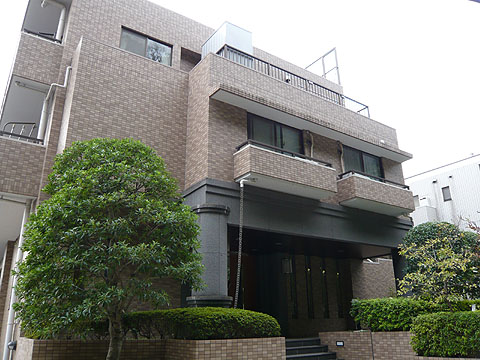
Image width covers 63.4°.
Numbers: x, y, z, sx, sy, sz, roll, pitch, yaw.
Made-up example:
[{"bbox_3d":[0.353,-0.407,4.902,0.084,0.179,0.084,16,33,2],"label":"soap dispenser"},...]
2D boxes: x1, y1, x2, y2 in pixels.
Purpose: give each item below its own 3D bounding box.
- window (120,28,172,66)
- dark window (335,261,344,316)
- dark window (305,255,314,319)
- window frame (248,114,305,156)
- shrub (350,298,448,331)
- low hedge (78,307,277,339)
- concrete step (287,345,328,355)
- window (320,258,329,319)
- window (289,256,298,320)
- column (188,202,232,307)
[{"bbox_3d":[-2.598,-3.644,10.913,1.500,0.880,0.100,12,-23,-32],"label":"window"},{"bbox_3d":[3.124,3.399,12.242,0.200,1.800,0.100,12,-23,-32],"label":"dark window"},{"bbox_3d":[2.061,3.172,11.561,0.200,1.800,0.100,12,-23,-32],"label":"dark window"},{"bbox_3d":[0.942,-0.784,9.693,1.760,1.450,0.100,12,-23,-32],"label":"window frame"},{"bbox_3d":[3.745,3.201,9.191,2.000,0.680,1.150,12,-23,-32],"label":"shrub"},{"bbox_3d":[-1.037,2.496,6.757,3.300,0.500,1.100,2,-20,-7],"label":"low hedge"},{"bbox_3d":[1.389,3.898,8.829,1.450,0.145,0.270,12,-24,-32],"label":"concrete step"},{"bbox_3d":[2.574,3.281,11.890,0.200,1.800,0.100,12,-23,-32],"label":"window"},{"bbox_3d":[1.521,3.057,11.215,0.200,1.800,0.100,12,-23,-32],"label":"window"},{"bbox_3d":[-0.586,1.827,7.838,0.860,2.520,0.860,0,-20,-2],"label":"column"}]

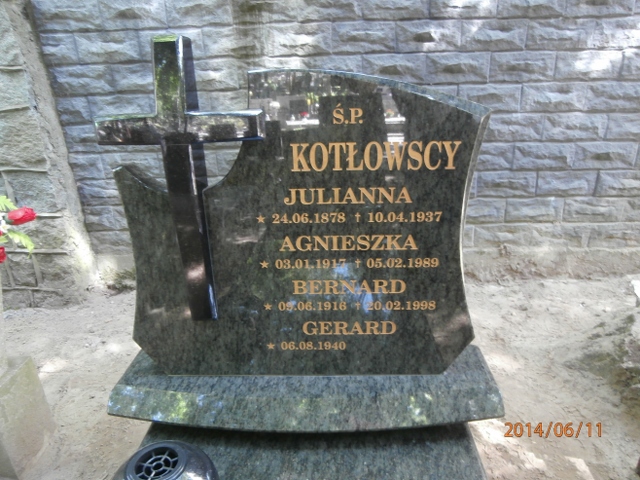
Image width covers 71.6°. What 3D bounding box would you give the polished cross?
[{"bbox_3d":[-0.344,-0.120,1.149,0.414,0.735,0.121,-1,20,2],"label":"polished cross"}]

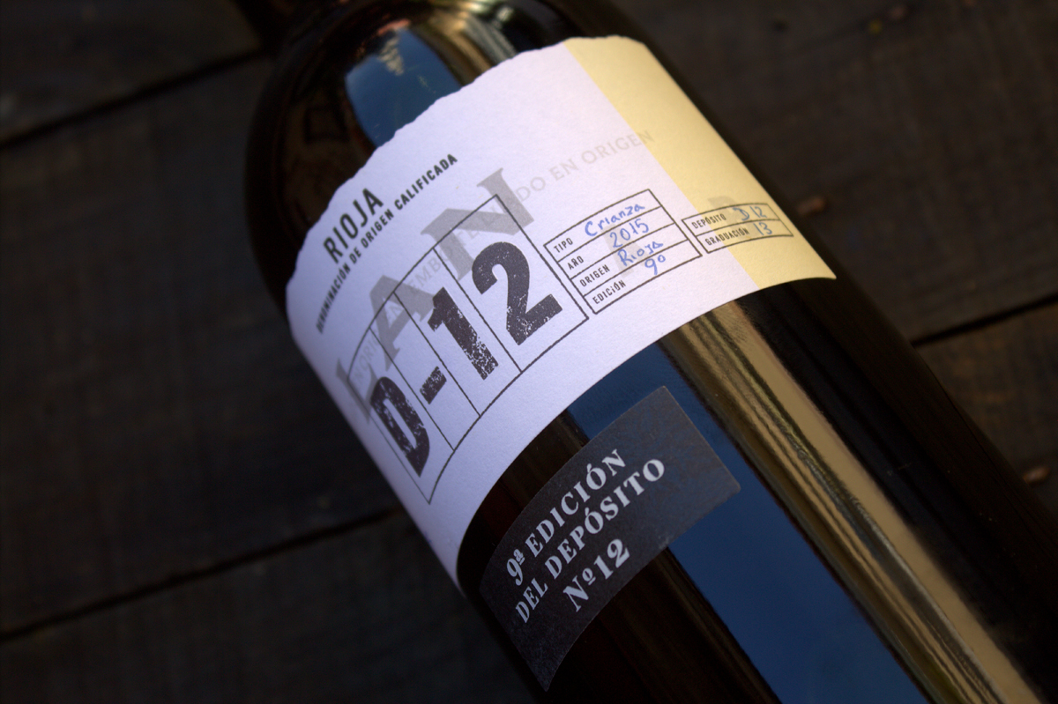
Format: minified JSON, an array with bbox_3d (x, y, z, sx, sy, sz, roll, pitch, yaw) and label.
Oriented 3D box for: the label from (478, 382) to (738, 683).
[{"bbox_3d":[0.008,0.026,0.278,0.043,0.007,0.018,-49,62,26],"label":"label"}]

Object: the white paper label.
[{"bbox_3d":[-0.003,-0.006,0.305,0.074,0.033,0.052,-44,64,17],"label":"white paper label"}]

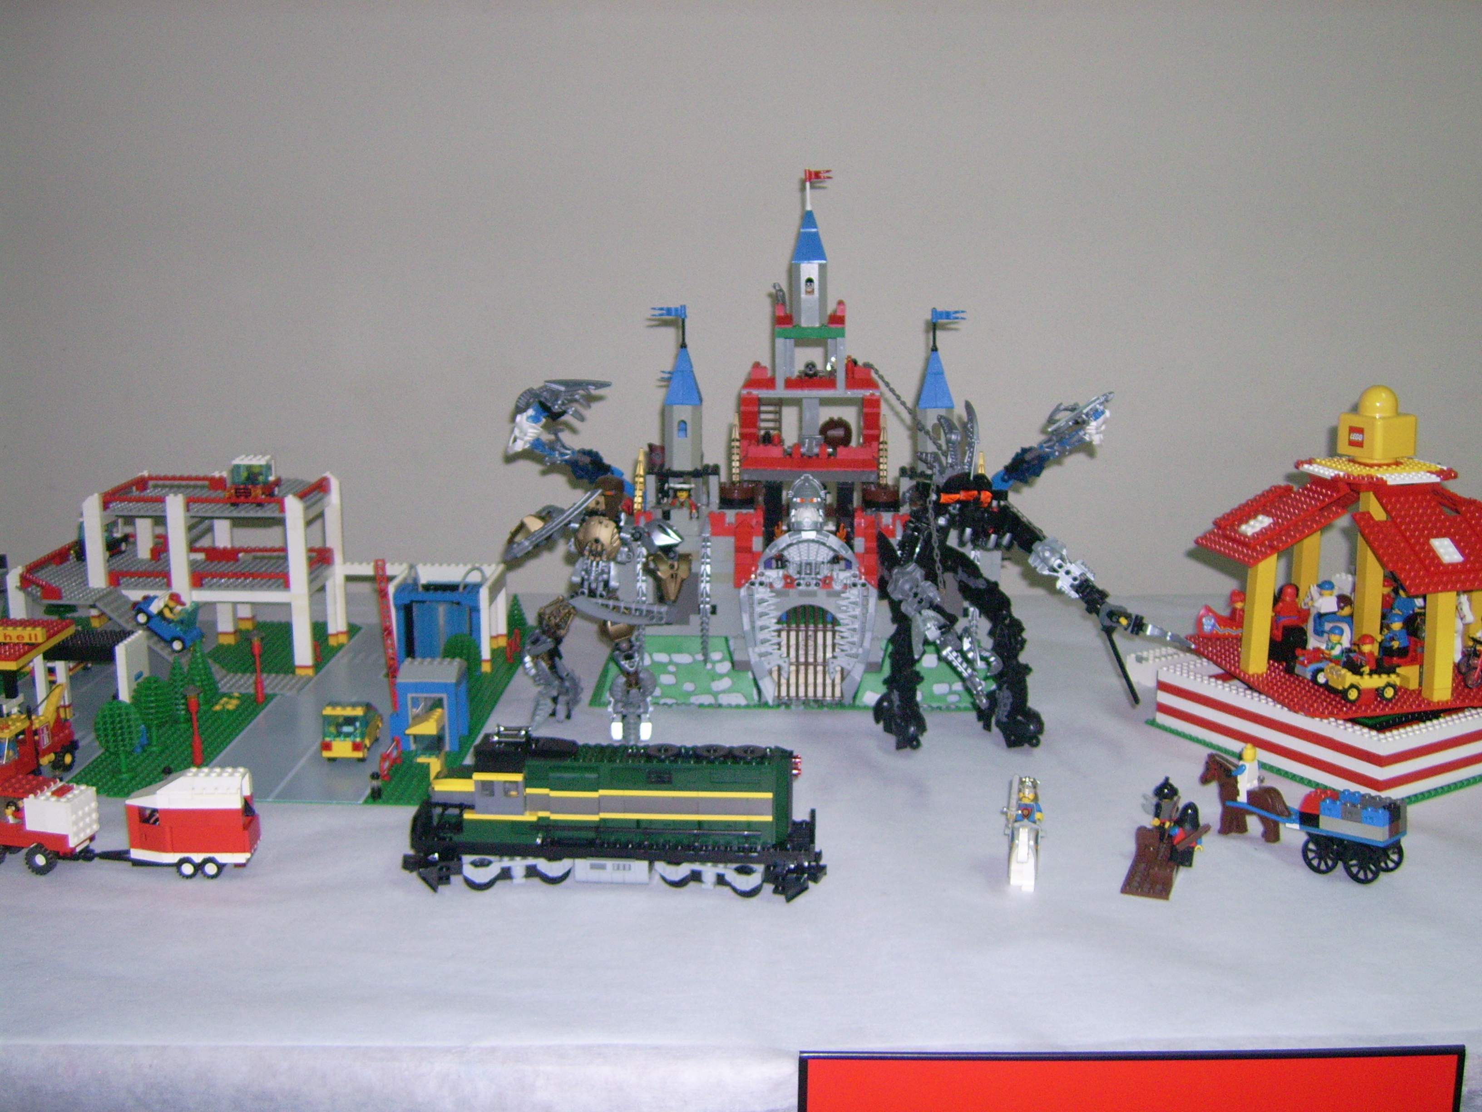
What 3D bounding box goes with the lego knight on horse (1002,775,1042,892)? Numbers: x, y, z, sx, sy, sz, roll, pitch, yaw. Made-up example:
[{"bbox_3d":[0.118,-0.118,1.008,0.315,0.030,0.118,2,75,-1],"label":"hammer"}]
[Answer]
[{"bbox_3d":[0.185,0.181,1.132,0.029,0.069,0.050,2,12,8],"label":"lego knight on horse"}]

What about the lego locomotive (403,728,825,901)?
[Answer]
[{"bbox_3d":[-0.084,0.163,1.120,0.276,0.107,0.057,1,12,2],"label":"lego locomotive"}]

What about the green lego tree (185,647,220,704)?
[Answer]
[{"bbox_3d":[-0.471,0.102,1.491,0.036,0.064,0.036,0,12,0],"label":"green lego tree"}]

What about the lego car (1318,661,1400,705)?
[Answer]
[{"bbox_3d":[0.488,0.097,1.343,0.053,0.029,0.037,-2,12,-10],"label":"lego car"}]

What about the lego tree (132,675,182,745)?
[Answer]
[{"bbox_3d":[-0.469,0.127,1.376,0.039,0.064,0.039,0,12,0],"label":"lego tree"}]

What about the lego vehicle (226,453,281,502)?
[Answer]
[{"bbox_3d":[-0.457,-0.073,1.620,0.036,0.045,0.073,1,12,2],"label":"lego vehicle"}]

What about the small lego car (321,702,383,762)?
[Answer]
[{"bbox_3d":[-0.312,0.136,1.383,0.037,0.045,0.073,1,12,2],"label":"small lego car"}]

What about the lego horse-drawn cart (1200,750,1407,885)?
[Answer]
[{"bbox_3d":[0.380,0.172,1.176,0.147,0.069,0.040,12,17,43],"label":"lego horse-drawn cart"}]

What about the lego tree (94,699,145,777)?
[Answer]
[{"bbox_3d":[-0.474,0.141,1.308,0.039,0.064,0.039,0,12,0],"label":"lego tree"}]

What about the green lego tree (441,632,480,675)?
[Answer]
[{"bbox_3d":[-0.246,0.099,1.513,0.039,0.064,0.039,0,12,0],"label":"green lego tree"}]

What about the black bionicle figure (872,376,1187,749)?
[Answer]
[{"bbox_3d":[0.233,0.008,1.418,0.250,0.288,0.140,-1,12,-4],"label":"black bionicle figure"}]

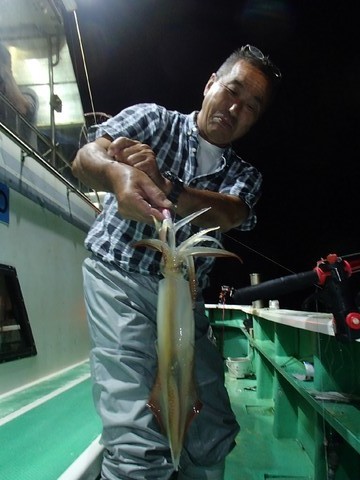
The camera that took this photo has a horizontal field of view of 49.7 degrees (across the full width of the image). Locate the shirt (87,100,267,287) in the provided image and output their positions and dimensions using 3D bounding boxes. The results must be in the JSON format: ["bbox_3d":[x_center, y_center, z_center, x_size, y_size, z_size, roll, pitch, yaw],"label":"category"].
[{"bbox_3d":[-0.031,-0.130,1.130,0.510,0.500,0.310,19,10,-12],"label":"shirt"}]

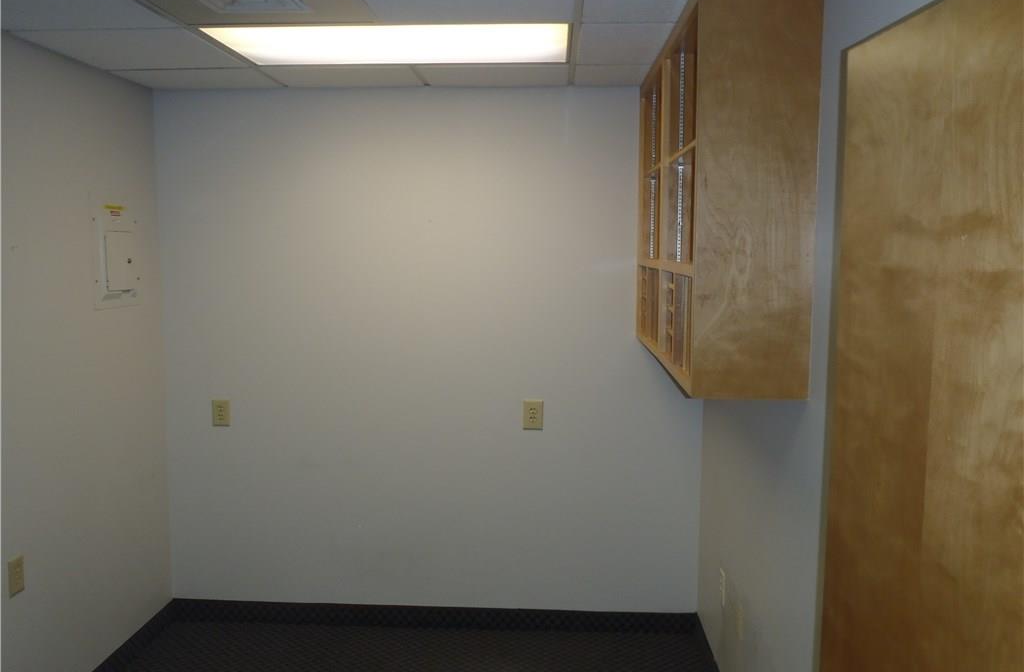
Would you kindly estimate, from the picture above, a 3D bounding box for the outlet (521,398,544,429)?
[{"bbox_3d":[0.096,0.350,3.685,0.084,0.126,0.010,1,7,3],"label":"outlet"}]

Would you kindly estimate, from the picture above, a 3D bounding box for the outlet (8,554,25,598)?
[{"bbox_3d":[-1.632,0.791,2.729,0.010,0.116,0.075,1,7,3],"label":"outlet"}]

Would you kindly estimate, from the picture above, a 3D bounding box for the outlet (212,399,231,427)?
[{"bbox_3d":[-1.319,0.350,3.757,0.077,0.117,0.010,1,7,3],"label":"outlet"}]

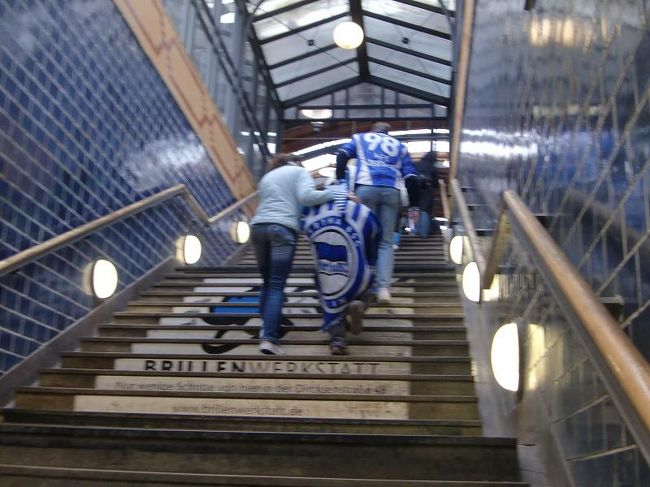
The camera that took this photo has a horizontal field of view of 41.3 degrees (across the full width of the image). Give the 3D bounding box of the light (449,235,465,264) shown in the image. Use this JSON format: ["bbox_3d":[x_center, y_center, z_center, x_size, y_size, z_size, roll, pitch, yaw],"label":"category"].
[{"bbox_3d":[1.477,0.078,9.622,0.170,0.330,0.330,0,-17,6],"label":"light"}]

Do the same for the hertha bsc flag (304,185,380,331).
[{"bbox_3d":[0.118,0.100,6.182,0.560,1.040,0.360,0,-17,6],"label":"hertha bsc flag"}]

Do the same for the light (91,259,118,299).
[{"bbox_3d":[-1.784,0.292,7.003,0.170,0.330,0.330,0,-17,6],"label":"light"}]

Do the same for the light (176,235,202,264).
[{"bbox_3d":[-1.481,0.073,9.685,0.170,0.330,0.330,0,-17,6],"label":"light"}]

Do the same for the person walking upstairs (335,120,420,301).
[{"bbox_3d":[0.473,-0.251,7.631,0.760,1.750,0.700,0,-17,6],"label":"person walking upstairs"}]

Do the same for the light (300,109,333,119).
[{"bbox_3d":[-0.181,-2.778,18.380,0.660,0.250,0.660,0,-17,6],"label":"light"}]

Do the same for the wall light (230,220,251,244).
[{"bbox_3d":[-1.176,-0.153,12.378,0.170,0.330,0.330,0,-17,6],"label":"wall light"}]

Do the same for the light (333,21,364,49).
[{"bbox_3d":[0.345,-2.994,12.400,0.410,0.410,0.410,0,-17,6],"label":"light"}]

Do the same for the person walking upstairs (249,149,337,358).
[{"bbox_3d":[-0.215,0.077,6.300,0.580,1.610,0.650,-2,-17,11],"label":"person walking upstairs"}]

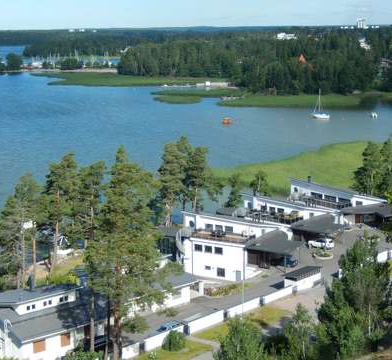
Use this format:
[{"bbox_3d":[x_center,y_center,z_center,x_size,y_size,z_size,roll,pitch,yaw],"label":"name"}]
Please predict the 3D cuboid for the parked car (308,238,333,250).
[{"bbox_3d":[22.860,11.840,146.490,4.500,1.500,1.800,7,13,31],"label":"parked car"}]

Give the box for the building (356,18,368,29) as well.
[{"bbox_3d":[454.060,-426.710,2200.000,22.000,36.000,20.000,4,11,20],"label":"building"}]

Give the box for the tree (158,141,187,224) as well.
[{"bbox_3d":[-5.280,1.570,171.570,6.250,19.400,6.250,0,11,0],"label":"tree"}]

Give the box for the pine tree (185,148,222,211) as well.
[{"bbox_3d":[1.220,1.480,176.090,7.510,17.900,7.510,0,11,0],"label":"pine tree"}]

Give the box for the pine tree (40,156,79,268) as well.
[{"bbox_3d":[-24.140,5.620,142.360,6.820,21.250,6.820,0,11,0],"label":"pine tree"}]

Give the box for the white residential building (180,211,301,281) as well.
[{"bbox_3d":[7.200,11.070,136.000,18.000,9.300,10.500,6,12,27],"label":"white residential building"}]

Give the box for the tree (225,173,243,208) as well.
[{"bbox_3d":[8.830,3.410,188.400,4.240,10.550,4.240,0,11,0],"label":"tree"}]

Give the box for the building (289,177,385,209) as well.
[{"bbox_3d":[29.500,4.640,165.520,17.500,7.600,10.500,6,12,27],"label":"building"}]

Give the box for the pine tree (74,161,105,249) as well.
[{"bbox_3d":[-20.500,5.040,156.130,6.080,17.900,6.080,0,11,0],"label":"pine tree"}]

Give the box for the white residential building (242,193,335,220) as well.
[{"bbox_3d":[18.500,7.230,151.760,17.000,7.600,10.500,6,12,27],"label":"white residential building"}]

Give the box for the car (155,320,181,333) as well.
[{"bbox_3d":[-4.050,19.850,106.730,1.800,1.480,4.500,10,14,42],"label":"car"}]

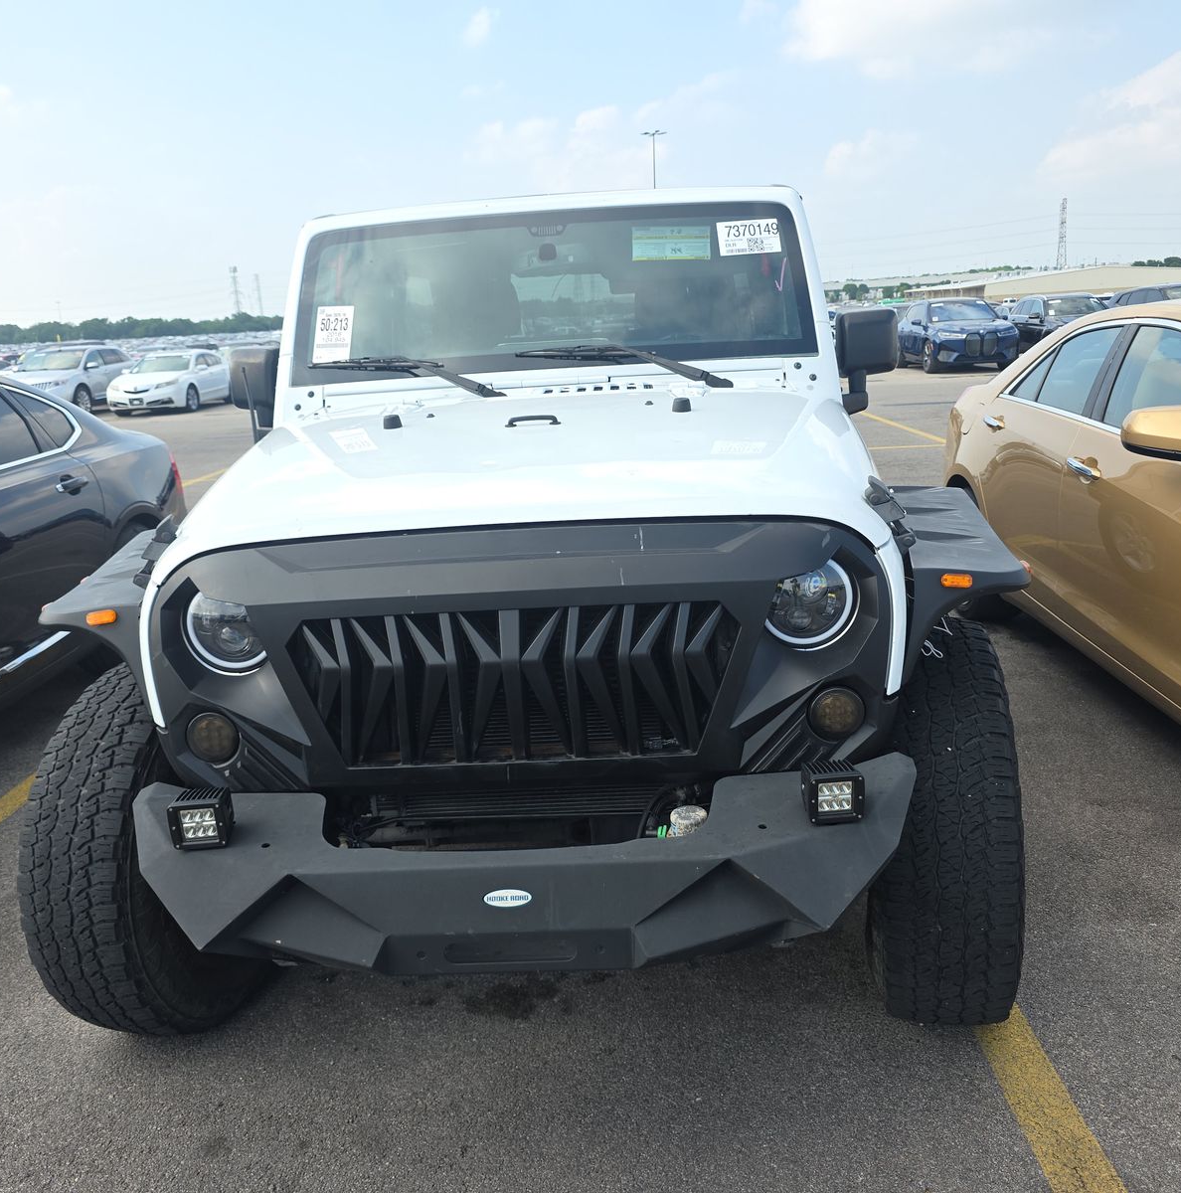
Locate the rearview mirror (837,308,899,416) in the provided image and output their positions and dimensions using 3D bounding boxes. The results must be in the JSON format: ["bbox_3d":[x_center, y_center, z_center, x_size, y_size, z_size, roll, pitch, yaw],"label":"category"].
[{"bbox_3d":[0.801,-0.684,3.070,0.180,0.285,0.150,-2,15,2],"label":"rearview mirror"}]

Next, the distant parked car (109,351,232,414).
[{"bbox_3d":[-10.666,-5.603,27.307,1.880,1.450,4.930,-3,14,1],"label":"distant parked car"}]

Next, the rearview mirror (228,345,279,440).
[{"bbox_3d":[-0.962,-0.573,3.126,0.210,0.300,0.140,-3,15,4],"label":"rearview mirror"}]

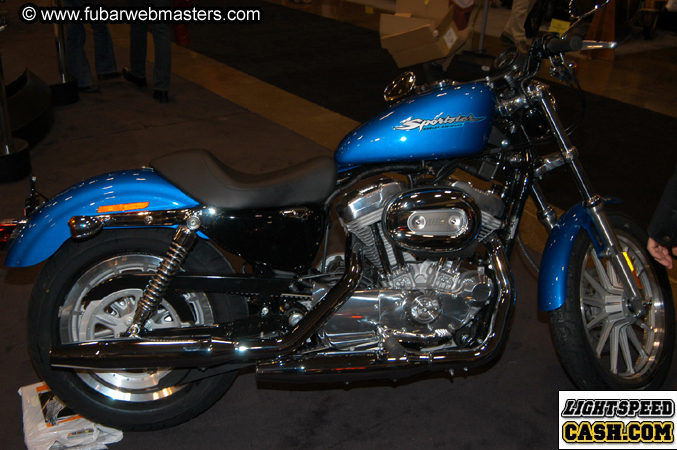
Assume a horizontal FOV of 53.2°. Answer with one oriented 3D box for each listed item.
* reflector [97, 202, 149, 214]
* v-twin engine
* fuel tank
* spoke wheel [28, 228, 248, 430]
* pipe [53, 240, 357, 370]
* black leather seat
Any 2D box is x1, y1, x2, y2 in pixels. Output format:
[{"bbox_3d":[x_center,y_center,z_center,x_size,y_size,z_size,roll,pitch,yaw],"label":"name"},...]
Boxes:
[{"bbox_3d":[-0.591,-0.046,1.861,0.142,0.020,0.010,-5,10,-6],"label":"reflector"},{"bbox_3d":[0.209,0.116,2.056,0.570,0.515,0.390,-1,9,-7],"label":"v-twin engine"},{"bbox_3d":[0.225,-0.302,2.010,0.475,0.230,0.275,-1,10,-6],"label":"fuel tank"},{"bbox_3d":[-0.587,0.300,2.019,0.646,0.646,0.150,-1,10,-6],"label":"spoke wheel"},{"bbox_3d":[-0.354,0.222,1.853,0.840,0.345,0.160,-1,10,-6],"label":"pipe"},{"bbox_3d":[-0.276,-0.141,1.980,0.535,0.170,0.280,-1,10,-6],"label":"black leather seat"}]

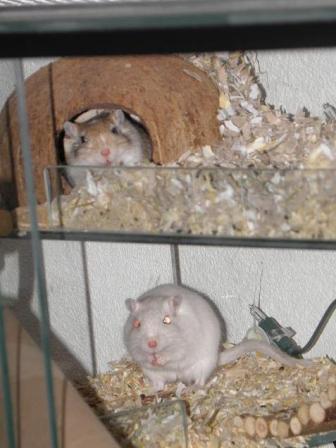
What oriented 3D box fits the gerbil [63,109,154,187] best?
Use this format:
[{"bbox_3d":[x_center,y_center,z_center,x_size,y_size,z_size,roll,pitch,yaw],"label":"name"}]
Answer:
[{"bbox_3d":[-0.036,-0.045,1.750,0.054,0.055,0.085,-4,12,3],"label":"gerbil"}]

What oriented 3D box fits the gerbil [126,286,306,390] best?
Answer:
[{"bbox_3d":[0.028,0.069,1.800,0.100,0.061,0.080,-1,12,14],"label":"gerbil"}]

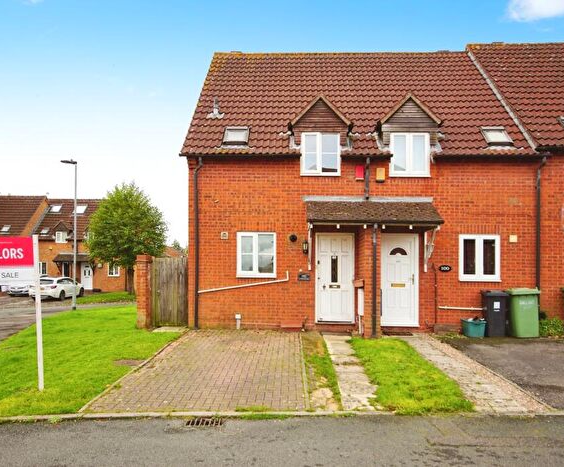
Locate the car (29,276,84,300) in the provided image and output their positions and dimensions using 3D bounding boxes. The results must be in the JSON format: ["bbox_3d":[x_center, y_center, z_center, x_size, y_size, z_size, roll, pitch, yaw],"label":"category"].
[{"bbox_3d":[-14.251,3.488,29.600,1.820,1.460,4.600,0,-2,2],"label":"car"}]

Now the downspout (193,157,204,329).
[{"bbox_3d":[-1.893,0.221,10.620,0.180,3.900,0.150,0,0,3],"label":"downspout"}]

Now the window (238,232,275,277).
[{"bbox_3d":[-0.577,0.499,10.640,0.900,1.040,0.100,0,0,3],"label":"window"}]

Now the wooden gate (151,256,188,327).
[{"bbox_3d":[-2.664,1.394,11.120,0.900,1.660,0.070,0,-2,3],"label":"wooden gate"}]

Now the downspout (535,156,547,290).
[{"bbox_3d":[5.705,0.253,10.280,0.190,3.900,0.150,0,0,3],"label":"downspout"}]

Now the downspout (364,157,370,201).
[{"bbox_3d":[1.923,-1.238,10.470,0.100,0.970,0.110,0,-2,3],"label":"downspout"}]

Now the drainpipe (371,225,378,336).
[{"bbox_3d":[1.933,0.976,9.690,0.110,2.400,0.110,0,-2,3],"label":"drainpipe"}]

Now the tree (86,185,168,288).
[{"bbox_3d":[-11.095,0.300,33.300,5.700,7.900,5.500,0,-2,0],"label":"tree"}]

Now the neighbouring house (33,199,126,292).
[{"bbox_3d":[-16.000,0.730,40.200,7.100,7.400,8.300,0,0,-7],"label":"neighbouring house"}]

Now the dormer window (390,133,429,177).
[{"bbox_3d":[2.886,-1.754,10.480,0.910,0.990,0.120,0,0,3],"label":"dormer window"}]

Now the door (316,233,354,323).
[{"bbox_3d":[1.217,1.022,10.600,0.900,2.050,0.100,0,0,3],"label":"door"}]

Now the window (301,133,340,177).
[{"bbox_3d":[0.883,-1.792,10.600,0.900,0.990,0.100,0,-2,3],"label":"window"}]

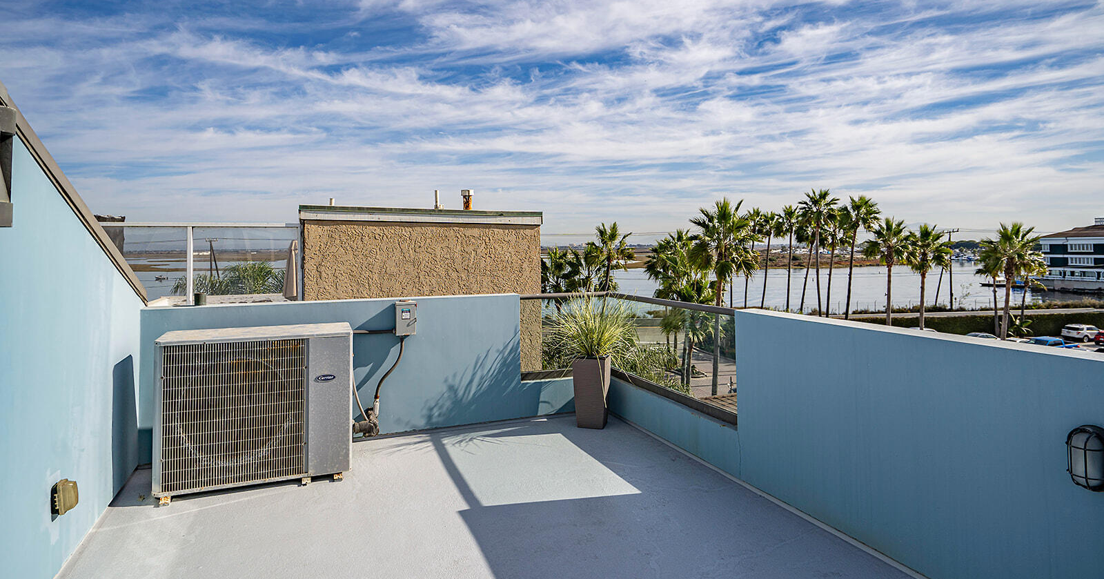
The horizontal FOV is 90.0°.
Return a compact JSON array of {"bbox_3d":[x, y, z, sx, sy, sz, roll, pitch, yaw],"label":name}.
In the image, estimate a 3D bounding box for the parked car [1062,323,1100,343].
[{"bbox_3d":[54.352,4.343,56.478,4.950,1.780,1.980,-2,4,-22],"label":"parked car"}]

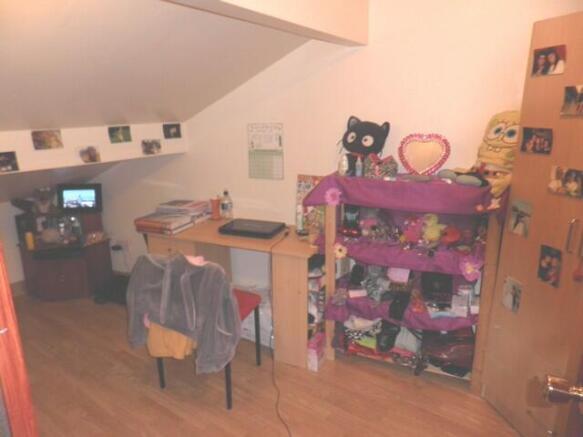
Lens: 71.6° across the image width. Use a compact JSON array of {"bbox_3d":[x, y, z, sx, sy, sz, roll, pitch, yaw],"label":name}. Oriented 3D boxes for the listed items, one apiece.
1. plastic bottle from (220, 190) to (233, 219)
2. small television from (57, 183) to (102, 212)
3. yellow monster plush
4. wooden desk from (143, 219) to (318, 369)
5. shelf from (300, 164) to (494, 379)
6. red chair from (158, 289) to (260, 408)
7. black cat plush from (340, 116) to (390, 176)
[{"bbox_3d":[-0.489,-0.102,3.076,0.076,0.216,0.076,6,16,23],"label":"plastic bottle"},{"bbox_3d":[-1.933,-0.191,3.684,0.387,0.264,0.101,-2,15,-6],"label":"small television"},{"bbox_3d":[1.023,-0.334,2.121,0.302,0.433,0.362,-14,20,-40],"label":"yellow monster plush"},{"bbox_3d":[-0.350,0.449,2.906,1.228,0.755,0.554,6,16,23],"label":"wooden desk"},{"bbox_3d":[0.681,0.348,2.464,0.936,1.157,0.433,6,16,23],"label":"shelf"},{"bbox_3d":[-0.470,0.566,2.360,0.463,0.815,0.523,4,16,18],"label":"red chair"},{"bbox_3d":[0.451,-0.437,2.469,0.267,0.352,0.181,9,18,31],"label":"black cat plush"}]

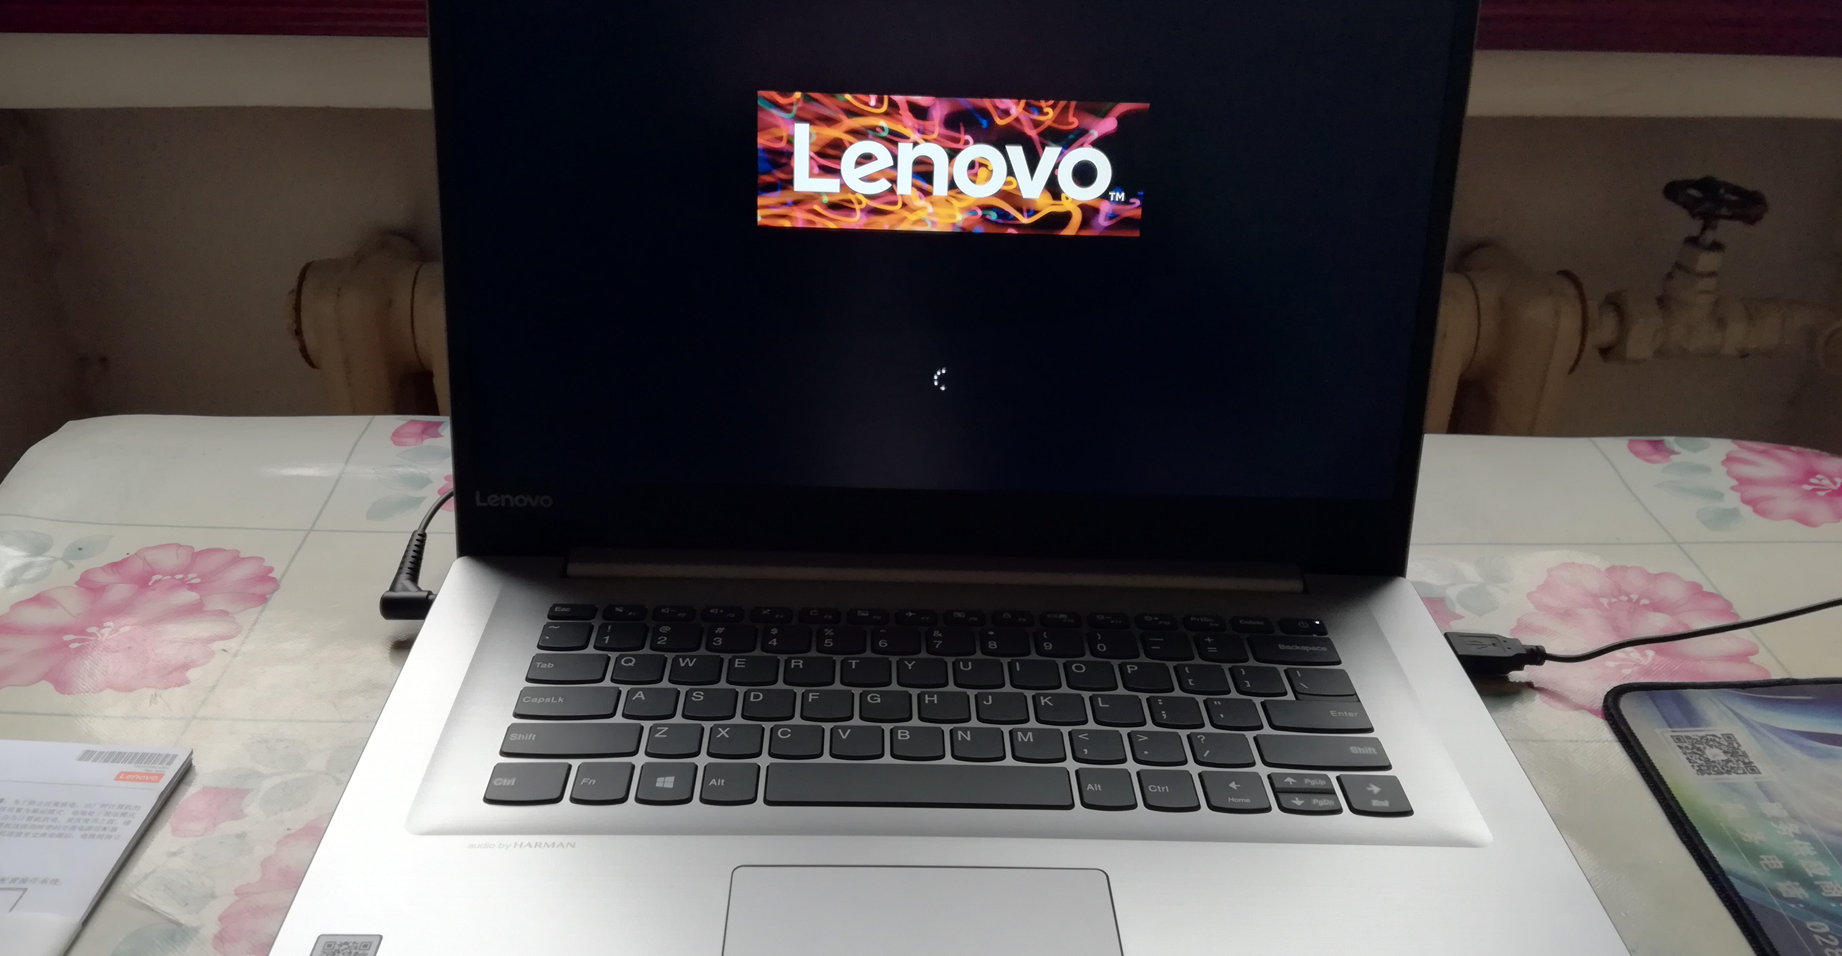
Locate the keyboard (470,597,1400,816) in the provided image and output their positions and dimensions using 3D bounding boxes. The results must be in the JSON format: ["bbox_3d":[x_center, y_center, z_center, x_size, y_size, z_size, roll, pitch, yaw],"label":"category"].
[{"bbox_3d":[0.008,0.073,0.468,0.276,0.006,0.100,1,30,-2],"label":"keyboard"}]

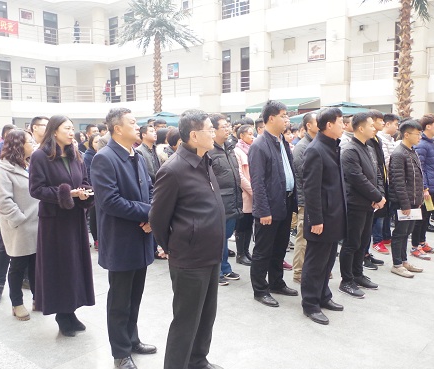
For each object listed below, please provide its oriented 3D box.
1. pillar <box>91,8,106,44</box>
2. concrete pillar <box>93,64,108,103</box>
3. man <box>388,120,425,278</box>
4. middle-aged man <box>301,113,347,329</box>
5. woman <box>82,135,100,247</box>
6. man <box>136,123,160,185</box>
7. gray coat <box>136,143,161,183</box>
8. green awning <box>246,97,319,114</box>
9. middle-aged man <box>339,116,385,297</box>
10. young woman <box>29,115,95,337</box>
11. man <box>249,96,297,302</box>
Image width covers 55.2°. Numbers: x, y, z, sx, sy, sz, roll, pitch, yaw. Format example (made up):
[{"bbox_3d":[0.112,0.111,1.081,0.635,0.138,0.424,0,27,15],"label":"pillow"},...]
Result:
[{"bbox_3d":[-8.167,-10.919,28.541,0.850,2.500,0.850,-3,7,-20],"label":"pillar"},{"bbox_3d":[-8.133,-7.016,29.000,0.850,2.600,0.850,-3,7,-20],"label":"concrete pillar"},{"bbox_3d":[2.086,0.145,4.529,0.500,1.660,0.360,-5,8,-36],"label":"man"},{"bbox_3d":[0.876,0.238,3.397,0.360,1.720,0.500,3,8,32],"label":"middle-aged man"},{"bbox_3d":[-1.623,0.097,5.613,0.320,1.573,0.450,3,7,28],"label":"woman"},{"bbox_3d":[-0.843,0.093,5.188,0.330,1.655,0.480,3,8,32],"label":"man"},{"bbox_3d":[-0.973,-0.210,5.792,0.320,0.740,0.520,4,8,32],"label":"gray coat"},{"bbox_3d":[2.780,-3.301,17.444,2.468,0.651,1.908,4,8,38],"label":"green awning"},{"bbox_3d":[1.362,0.197,3.963,0.400,1.700,0.520,5,9,40],"label":"middle-aged man"},{"bbox_3d":[-1.180,0.324,3.205,0.440,1.670,0.520,3,7,25],"label":"young woman"},{"bbox_3d":[0.512,0.167,3.717,0.360,1.800,0.530,3,8,32],"label":"man"}]

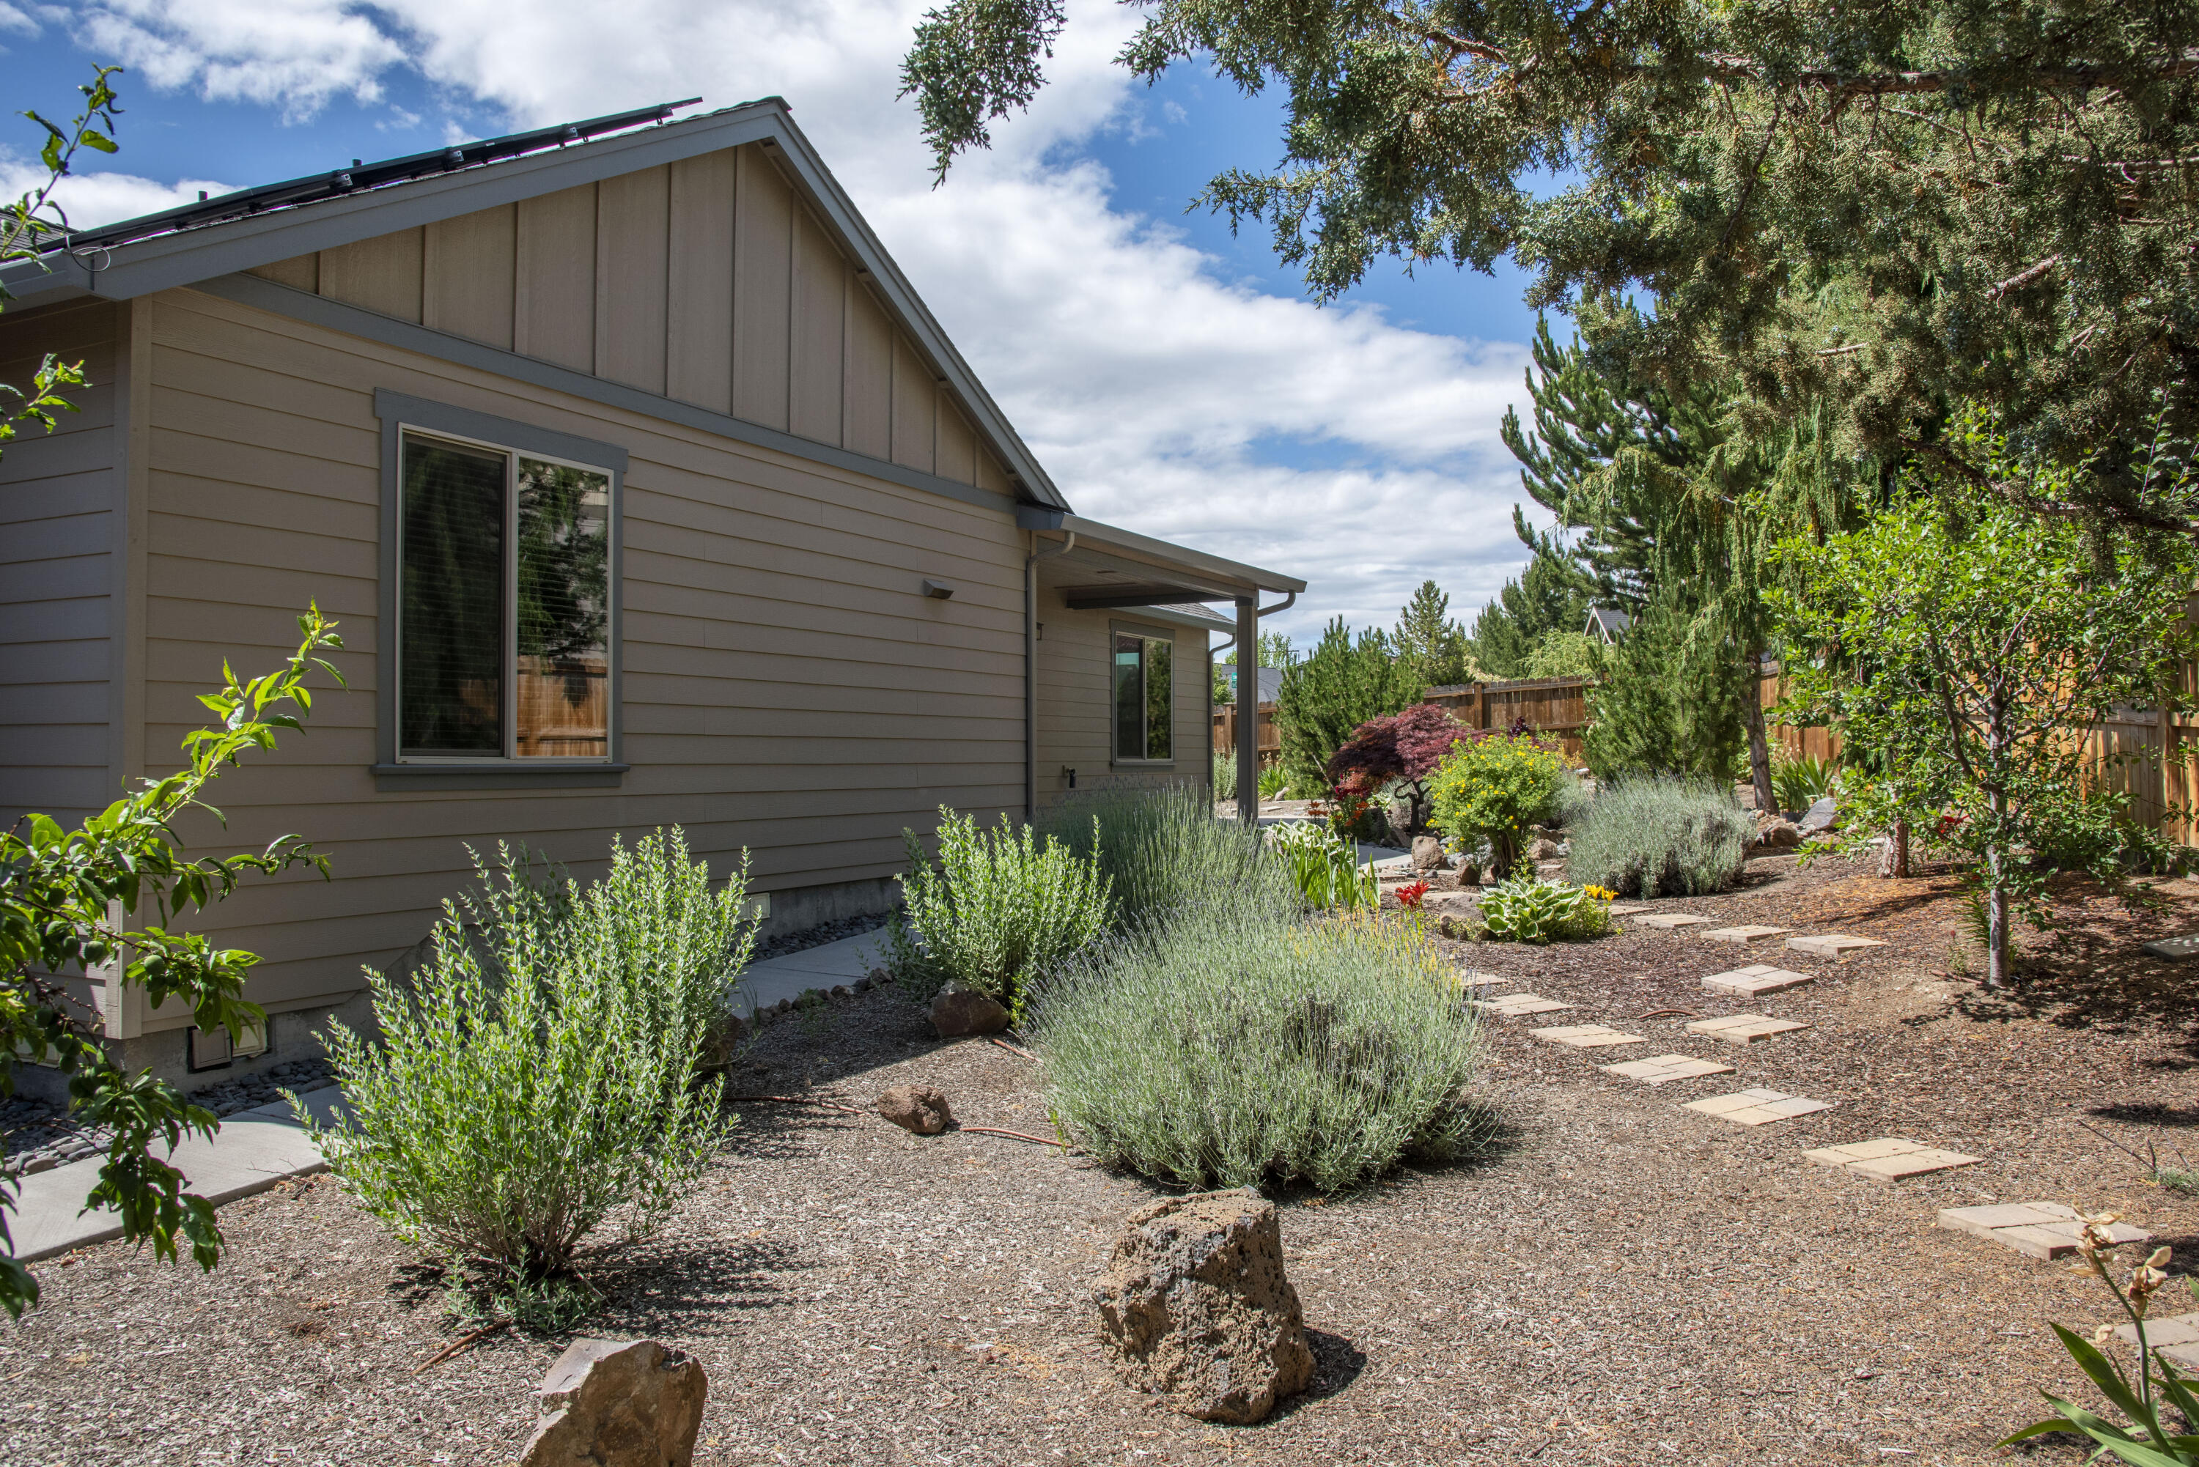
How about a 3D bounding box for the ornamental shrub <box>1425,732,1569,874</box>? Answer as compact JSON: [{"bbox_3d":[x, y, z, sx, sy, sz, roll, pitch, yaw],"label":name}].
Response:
[{"bbox_3d":[3.282,0.570,12.100,1.190,1.153,1.150,0,-1,15],"label":"ornamental shrub"}]

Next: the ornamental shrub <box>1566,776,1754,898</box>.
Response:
[{"bbox_3d":[4.151,0.732,10.850,1.380,0.839,1.300,0,-1,21],"label":"ornamental shrub"}]

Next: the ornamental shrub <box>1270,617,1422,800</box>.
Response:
[{"bbox_3d":[3.894,-0.388,23.000,2.350,2.861,2.300,0,-1,10],"label":"ornamental shrub"}]

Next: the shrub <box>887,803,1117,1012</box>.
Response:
[{"bbox_3d":[-0.522,0.900,7.750,1.180,1.028,1.100,0,-1,-4],"label":"shrub"}]

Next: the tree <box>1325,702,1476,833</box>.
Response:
[{"bbox_3d":[3.597,0.431,17.200,1.850,1.607,1.700,0,-1,12],"label":"tree"}]

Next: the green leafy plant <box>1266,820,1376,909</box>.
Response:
[{"bbox_3d":[1.630,0.955,10.800,0.850,0.630,0.700,0,-1,0],"label":"green leafy plant"}]

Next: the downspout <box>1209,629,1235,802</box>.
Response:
[{"bbox_3d":[1.919,-0.256,22.900,0.420,2.735,0.090,0,-1,29],"label":"downspout"}]

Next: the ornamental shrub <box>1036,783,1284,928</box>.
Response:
[{"bbox_3d":[0.374,0.824,9.000,1.520,1.026,1.450,0,-1,2],"label":"ornamental shrub"}]

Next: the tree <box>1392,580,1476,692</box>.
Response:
[{"bbox_3d":[7.521,-1.266,33.000,2.200,4.389,2.200,0,-1,13],"label":"tree"}]

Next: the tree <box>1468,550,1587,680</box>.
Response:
[{"bbox_3d":[9.463,-1.632,32.500,2.600,4.923,2.600,0,-1,16],"label":"tree"}]

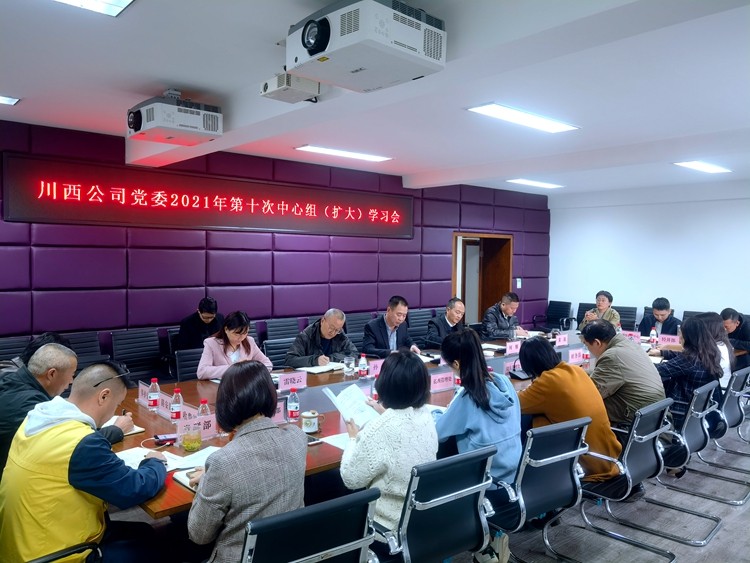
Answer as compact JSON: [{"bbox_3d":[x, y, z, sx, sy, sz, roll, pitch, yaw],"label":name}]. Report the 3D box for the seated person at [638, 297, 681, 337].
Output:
[{"bbox_3d":[3.340,0.788,6.927,0.780,1.210,0.550,-1,3,-41],"label":"seated person"}]

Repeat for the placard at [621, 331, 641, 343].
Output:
[{"bbox_3d":[2.703,0.608,6.176,0.045,0.108,0.210,-1,3,-41],"label":"placard"}]

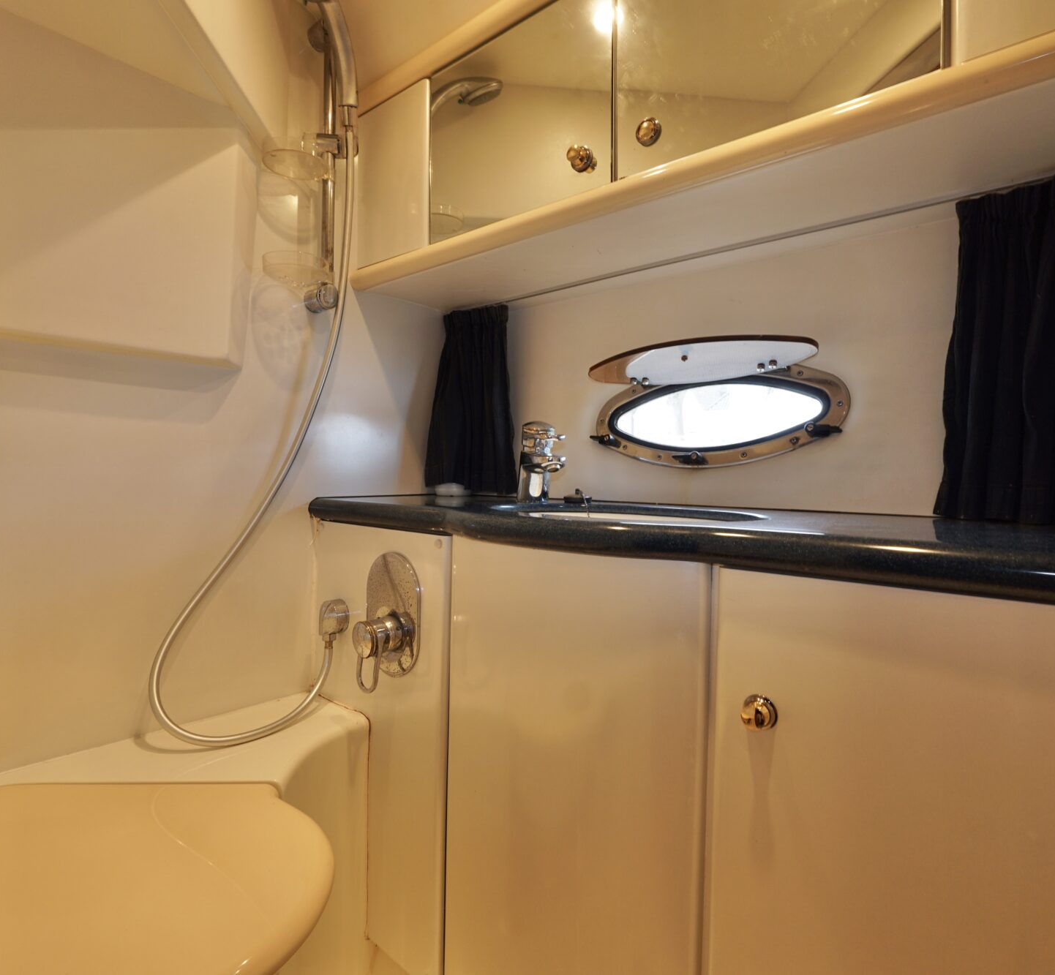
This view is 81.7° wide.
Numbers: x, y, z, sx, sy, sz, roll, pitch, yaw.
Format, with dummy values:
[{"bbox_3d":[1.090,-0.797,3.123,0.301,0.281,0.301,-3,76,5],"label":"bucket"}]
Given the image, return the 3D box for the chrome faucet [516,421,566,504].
[{"bbox_3d":[0.024,-0.042,0.985,0.052,0.133,0.122,0,1,-25],"label":"chrome faucet"}]

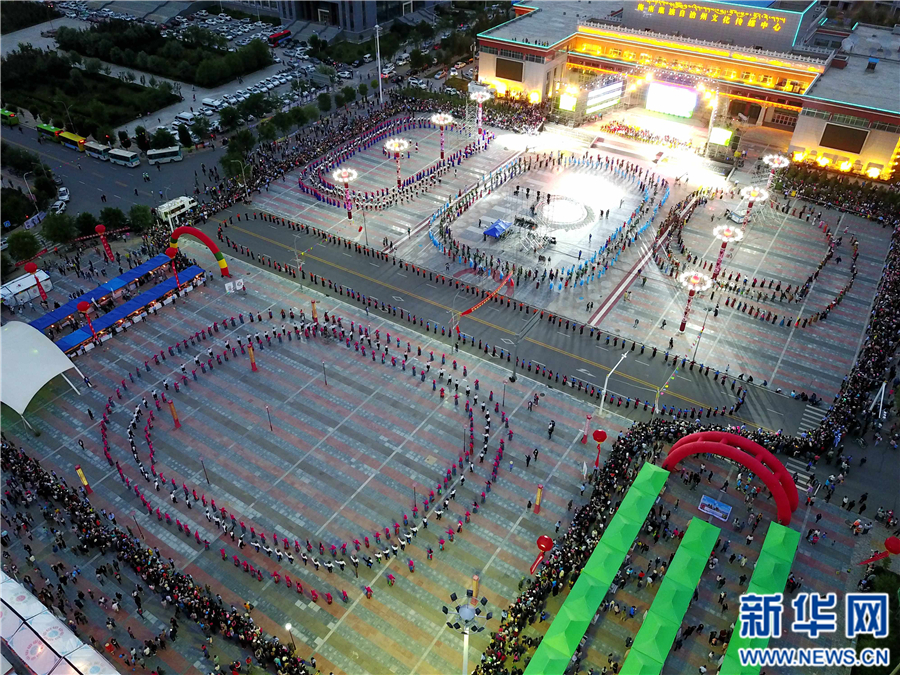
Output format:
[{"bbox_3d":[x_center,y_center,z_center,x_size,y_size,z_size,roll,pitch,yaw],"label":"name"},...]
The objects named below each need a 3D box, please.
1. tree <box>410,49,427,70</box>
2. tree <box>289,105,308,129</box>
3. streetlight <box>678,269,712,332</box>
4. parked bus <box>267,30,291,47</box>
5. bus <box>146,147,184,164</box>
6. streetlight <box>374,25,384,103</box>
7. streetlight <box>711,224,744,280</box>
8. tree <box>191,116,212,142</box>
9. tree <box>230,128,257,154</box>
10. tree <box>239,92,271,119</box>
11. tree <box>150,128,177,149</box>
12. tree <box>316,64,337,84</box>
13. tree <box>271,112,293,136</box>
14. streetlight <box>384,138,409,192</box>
[{"bbox_3d":[-9.417,-83.307,202.682,4.900,6.300,4.900,0,38,0],"label":"tree"},{"bbox_3d":[-36.460,-53.480,163.836,4.802,5.540,4.802,0,38,0],"label":"tree"},{"bbox_3d":[34.483,-4.543,97.467,4.350,9.500,4.350,22,44,26],"label":"streetlight"},{"bbox_3d":[-57.658,-101.944,230.202,2.450,3.200,9.800,15,40,19],"label":"parked bus"},{"bbox_3d":[-62.876,-40.225,149.101,6.700,2.600,2.150,-12,40,-15],"label":"bus"},{"bbox_3d":[-17.893,-69.578,173.557,2.400,19.776,2.400,0,38,0],"label":"streetlight"},{"bbox_3d":[43.578,-13.276,108.353,4.350,9.500,4.350,22,44,26],"label":"streetlight"},{"bbox_3d":[-57.891,-48.619,157.684,4.652,6.015,4.652,22,44,26],"label":"tree"},{"bbox_3d":[-45.519,-42.688,149.363,5.473,6.772,5.473,22,43,25],"label":"tree"},{"bbox_3d":[-47.938,-56.704,166.998,7.133,7.124,7.133,0,38,0],"label":"tree"},{"bbox_3d":[-64.065,-43.822,151.589,5.502,5.553,5.502,22,43,25],"label":"tree"},{"bbox_3d":[-34.656,-73.772,189.313,6.037,5.744,6.037,22,44,26],"label":"tree"},{"bbox_3d":[-39.576,-50.377,159.255,4.600,5.800,4.600,0,39,0],"label":"tree"},{"bbox_3d":[-10.445,-34.984,137.253,4.350,9.500,4.350,0,39,0],"label":"streetlight"}]

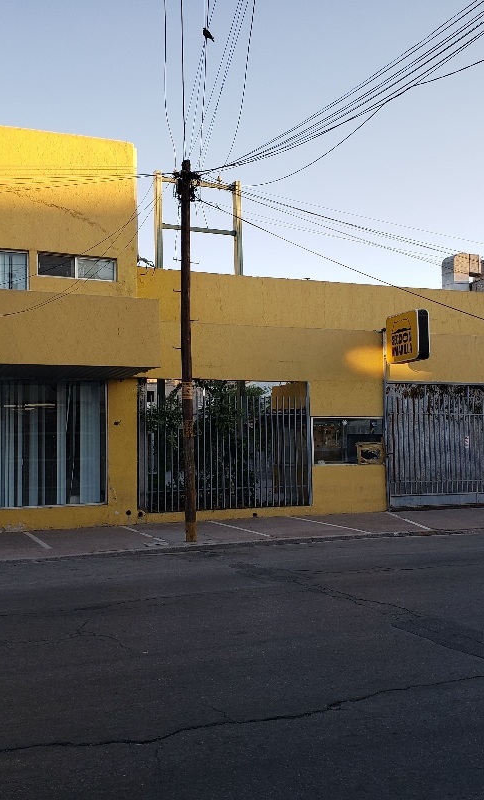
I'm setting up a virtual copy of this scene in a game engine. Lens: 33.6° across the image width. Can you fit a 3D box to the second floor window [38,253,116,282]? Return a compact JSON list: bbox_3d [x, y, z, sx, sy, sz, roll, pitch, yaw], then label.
[{"bbox_3d":[-3.115,-2.502,15.186,1.500,0.436,0.100,1,-4,-22],"label":"second floor window"}]

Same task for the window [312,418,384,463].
[{"bbox_3d":[2.278,0.889,17.167,1.774,1.015,0.100,1,-4,-22],"label":"window"}]

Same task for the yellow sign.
[{"bbox_3d":[3.566,-1.329,17.157,0.300,1.026,1.130,1,-4,-22],"label":"yellow sign"}]

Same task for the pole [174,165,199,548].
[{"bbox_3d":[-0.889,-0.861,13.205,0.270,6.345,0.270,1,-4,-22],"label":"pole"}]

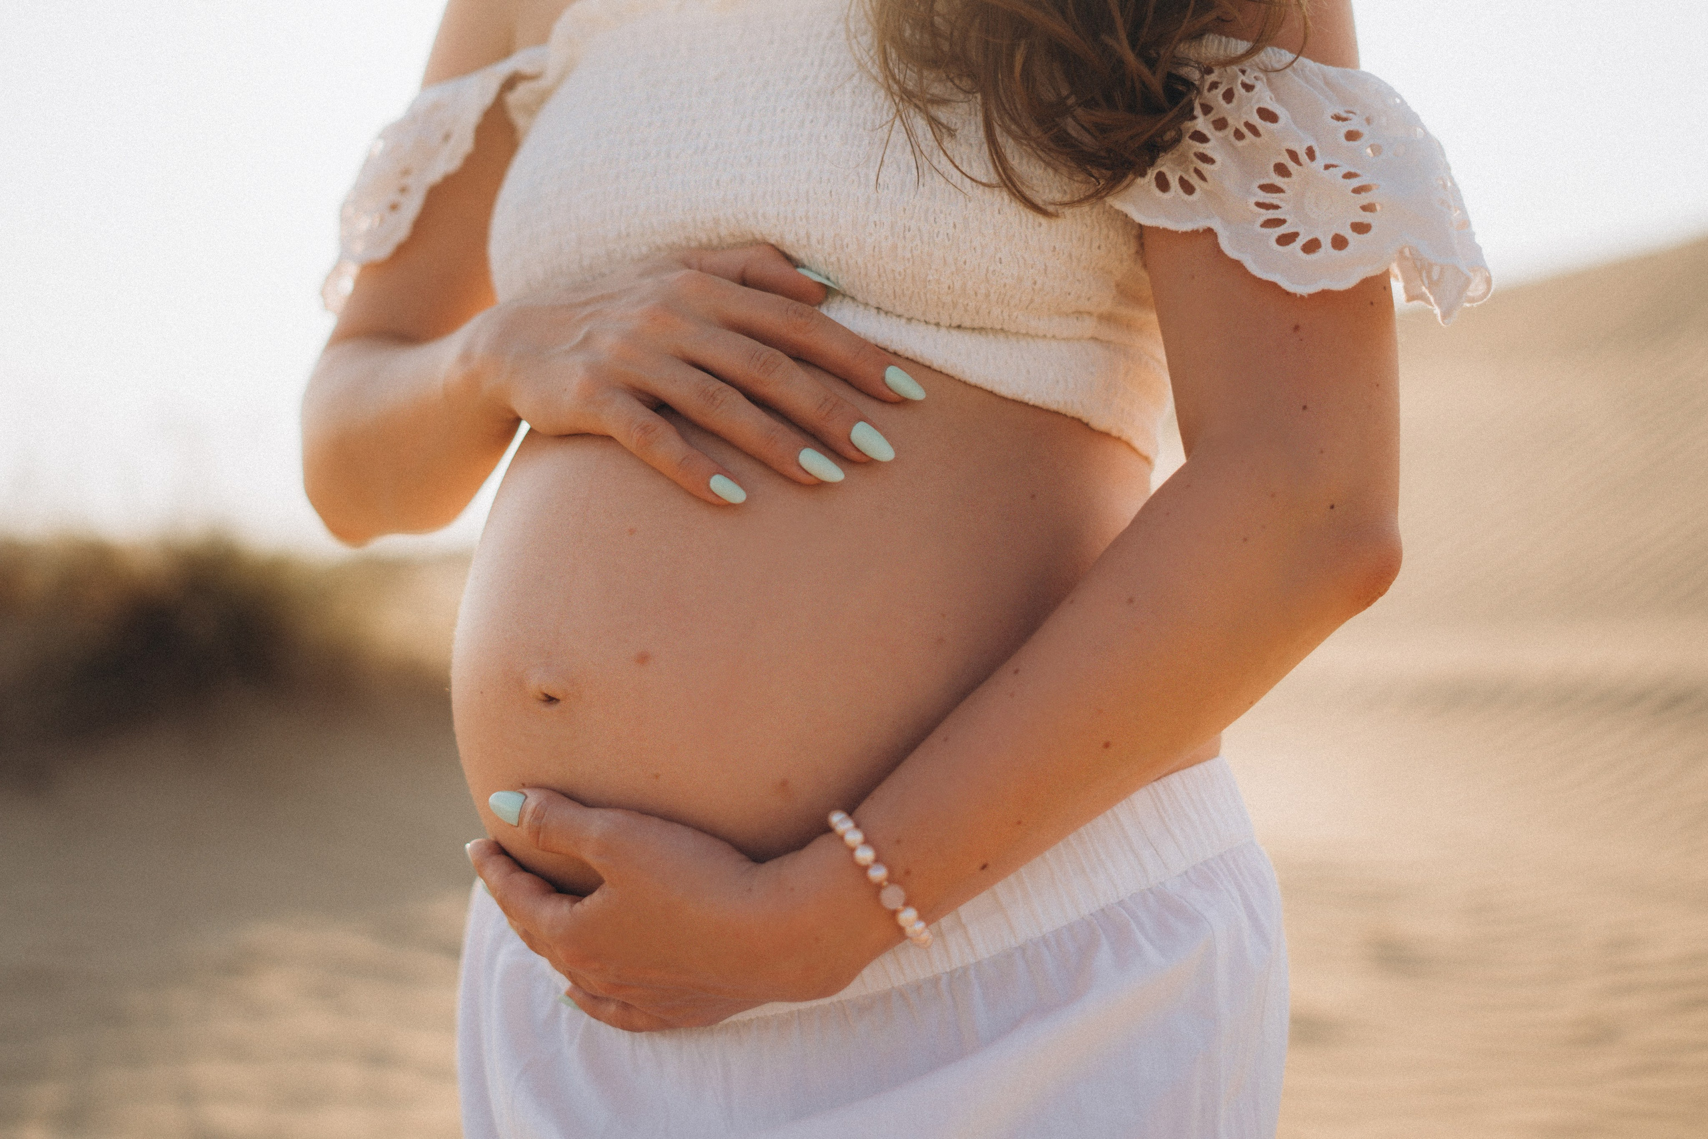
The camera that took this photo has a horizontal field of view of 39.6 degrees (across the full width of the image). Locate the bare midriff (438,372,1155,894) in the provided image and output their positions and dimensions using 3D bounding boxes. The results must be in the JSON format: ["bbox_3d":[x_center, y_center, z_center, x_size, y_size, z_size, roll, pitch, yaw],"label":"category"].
[{"bbox_3d":[-0.020,0.022,1.090,0.320,0.250,0.310,2,2,44],"label":"bare midriff"}]

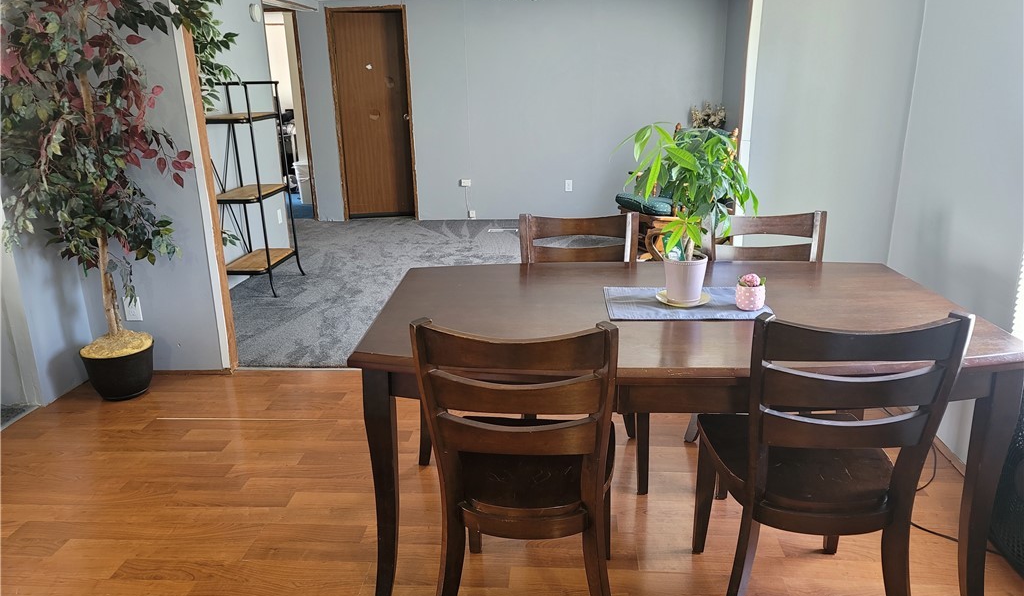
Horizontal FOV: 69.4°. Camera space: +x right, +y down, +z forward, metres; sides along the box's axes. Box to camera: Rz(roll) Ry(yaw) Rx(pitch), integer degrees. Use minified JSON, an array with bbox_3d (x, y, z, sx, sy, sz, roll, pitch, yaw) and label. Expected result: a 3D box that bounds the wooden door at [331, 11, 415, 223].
[{"bbox_3d":[-1.338,-1.741,7.146,0.700,1.980,0.070,0,18,3],"label":"wooden door"}]

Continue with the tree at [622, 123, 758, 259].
[{"bbox_3d":[0.524,-0.319,2.199,0.420,0.398,0.380,0,18,3],"label":"tree"}]

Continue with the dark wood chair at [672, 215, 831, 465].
[{"bbox_3d":[0.952,0.193,2.739,0.500,0.942,0.530,0,18,3],"label":"dark wood chair"}]

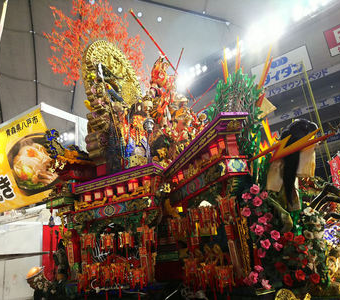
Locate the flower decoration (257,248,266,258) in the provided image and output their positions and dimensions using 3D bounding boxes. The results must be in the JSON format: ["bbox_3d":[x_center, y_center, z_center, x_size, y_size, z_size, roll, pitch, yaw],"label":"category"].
[{"bbox_3d":[1.216,1.367,4.120,0.118,0.115,0.100,-12,-16,8],"label":"flower decoration"}]

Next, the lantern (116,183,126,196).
[{"bbox_3d":[-0.913,0.744,5.850,0.165,0.240,0.165,-12,-16,8],"label":"lantern"}]

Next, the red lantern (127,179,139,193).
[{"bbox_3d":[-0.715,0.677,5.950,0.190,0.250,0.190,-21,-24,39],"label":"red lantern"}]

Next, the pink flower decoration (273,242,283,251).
[{"bbox_3d":[1.402,1.259,4.050,0.120,0.105,0.095,-12,-16,8],"label":"pink flower decoration"}]

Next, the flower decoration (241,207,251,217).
[{"bbox_3d":[0.983,0.796,4.020,0.125,0.120,0.100,-12,-16,8],"label":"flower decoration"}]

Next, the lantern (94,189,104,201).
[{"bbox_3d":[-1.375,0.869,6.050,0.165,0.235,0.165,-12,-16,8],"label":"lantern"}]

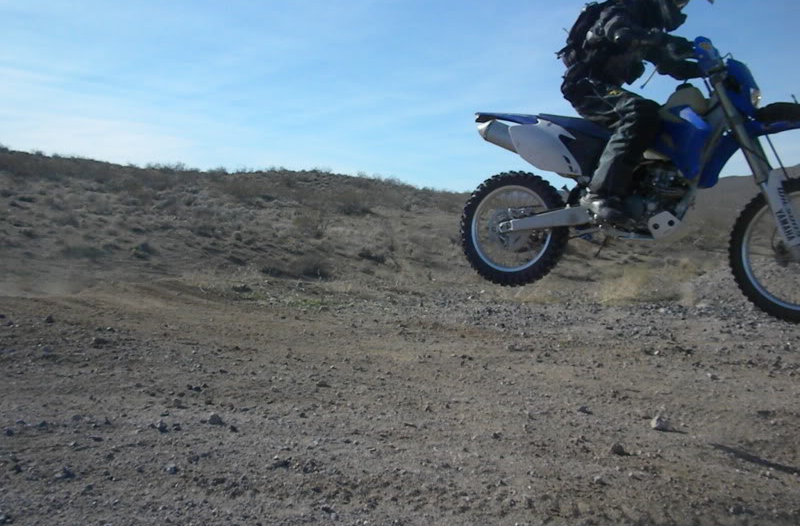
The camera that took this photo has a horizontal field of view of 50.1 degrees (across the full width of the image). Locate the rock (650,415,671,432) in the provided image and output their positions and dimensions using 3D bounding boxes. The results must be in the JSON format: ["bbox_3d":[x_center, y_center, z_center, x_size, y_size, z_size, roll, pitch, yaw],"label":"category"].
[{"bbox_3d":[1.432,0.882,4.700,0.108,0.073,0.090,0,1,0],"label":"rock"}]

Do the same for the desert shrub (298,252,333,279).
[{"bbox_3d":[-2.300,0.108,23.000,0.980,0.680,0.900,0,1,0],"label":"desert shrub"}]

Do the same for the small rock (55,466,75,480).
[{"bbox_3d":[-1.509,0.943,3.850,0.088,0.050,0.070,0,1,0],"label":"small rock"}]

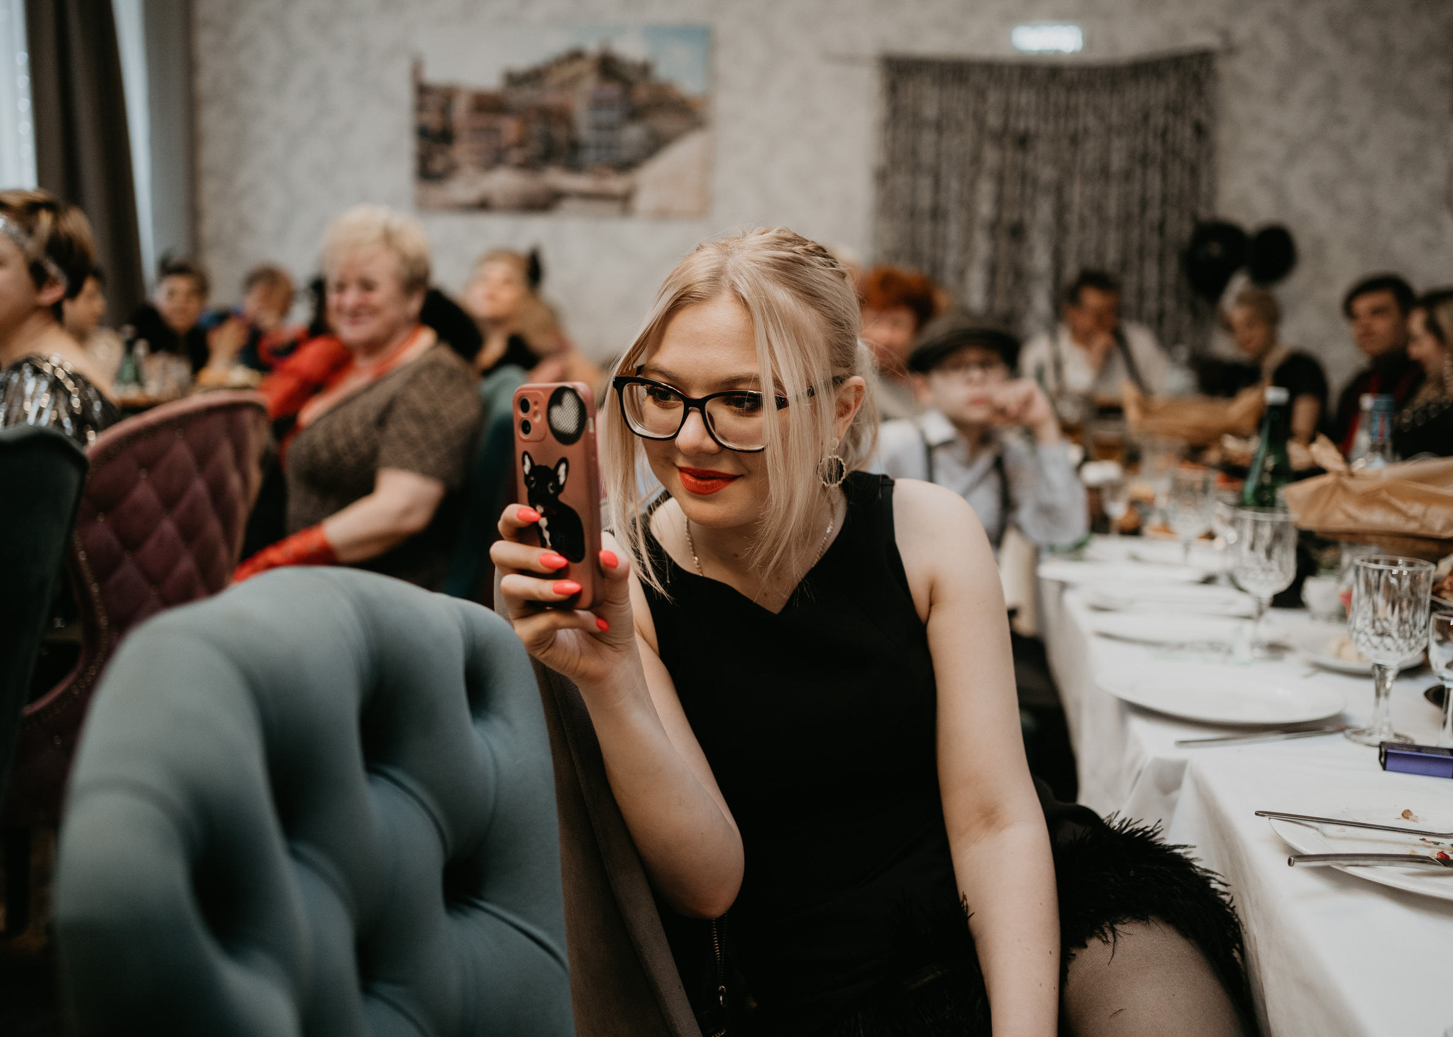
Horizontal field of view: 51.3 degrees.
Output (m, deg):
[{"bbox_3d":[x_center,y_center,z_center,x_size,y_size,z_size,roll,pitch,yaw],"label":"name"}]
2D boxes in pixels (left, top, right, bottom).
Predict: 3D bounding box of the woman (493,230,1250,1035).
[{"bbox_3d":[0.091,0.386,1.250,0.550,1.230,0.600,0,8,-6],"label":"woman"}]

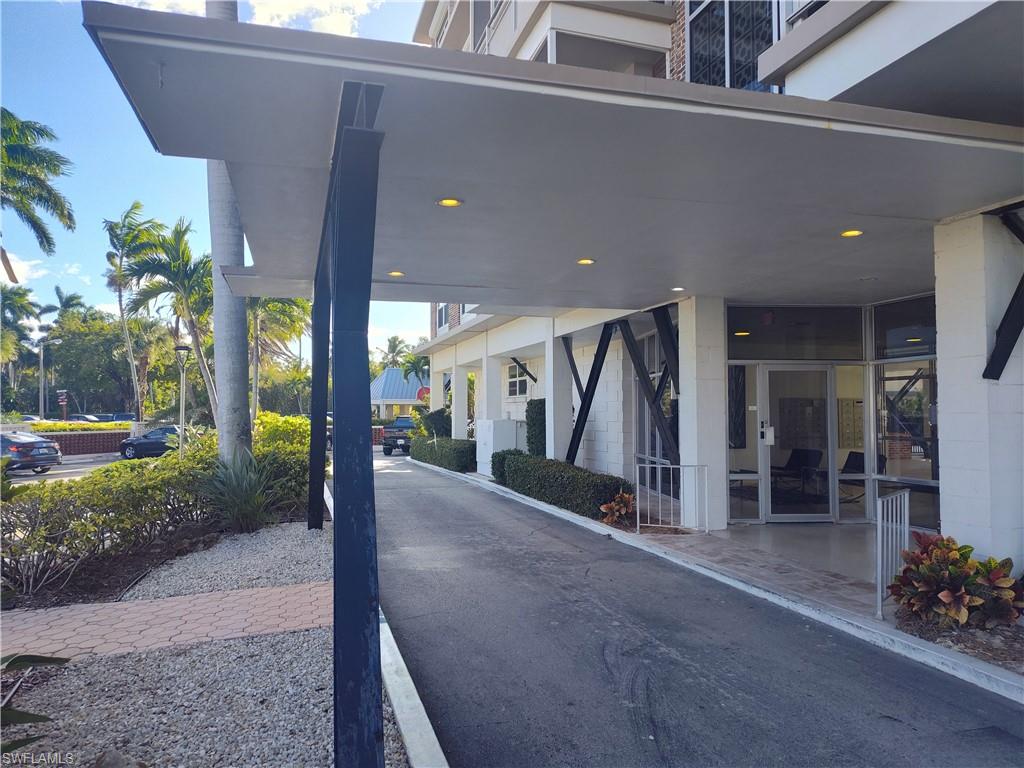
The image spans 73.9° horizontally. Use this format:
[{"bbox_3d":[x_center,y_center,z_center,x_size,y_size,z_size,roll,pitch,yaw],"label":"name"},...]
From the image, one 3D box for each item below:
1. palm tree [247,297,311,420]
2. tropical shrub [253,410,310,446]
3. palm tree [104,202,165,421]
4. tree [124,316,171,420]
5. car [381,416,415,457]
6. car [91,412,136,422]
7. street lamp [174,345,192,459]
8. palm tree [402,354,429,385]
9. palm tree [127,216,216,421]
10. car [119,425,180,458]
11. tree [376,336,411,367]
[{"bbox_3d":[-9.450,-0.550,26.000,3.800,7.300,3.800,0,-2,0],"label":"palm tree"},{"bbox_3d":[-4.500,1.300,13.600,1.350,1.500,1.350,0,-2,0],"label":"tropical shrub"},{"bbox_3d":[-20.700,-3.400,38.000,3.400,13.000,3.400,0,-2,0],"label":"palm tree"},{"bbox_3d":[-21.500,-0.200,40.000,3.000,7.400,3.000,0,-2,0],"label":"tree"},{"bbox_3d":[-5.100,2.480,34.200,2.000,1.950,5.700,0,-2,-2],"label":"car"},{"bbox_3d":[-36.300,3.650,62.000,4.800,1.750,1.950,-1,-2,26],"label":"car"},{"bbox_3d":[-9.900,0.800,20.500,0.520,4.000,0.520,0,-2,0],"label":"street lamp"},{"bbox_3d":[-6.200,0.840,45.000,2.600,5.900,2.600,0,-2,0],"label":"palm tree"},{"bbox_3d":[-11.300,-1.360,23.000,3.600,8.300,3.600,0,-2,0],"label":"palm tree"},{"bbox_3d":[-15.500,2.630,31.100,4.700,1.460,1.850,-1,-2,14],"label":"car"},{"bbox_3d":[-12.500,-0.160,72.000,4.200,9.800,4.200,0,-2,0],"label":"tree"}]

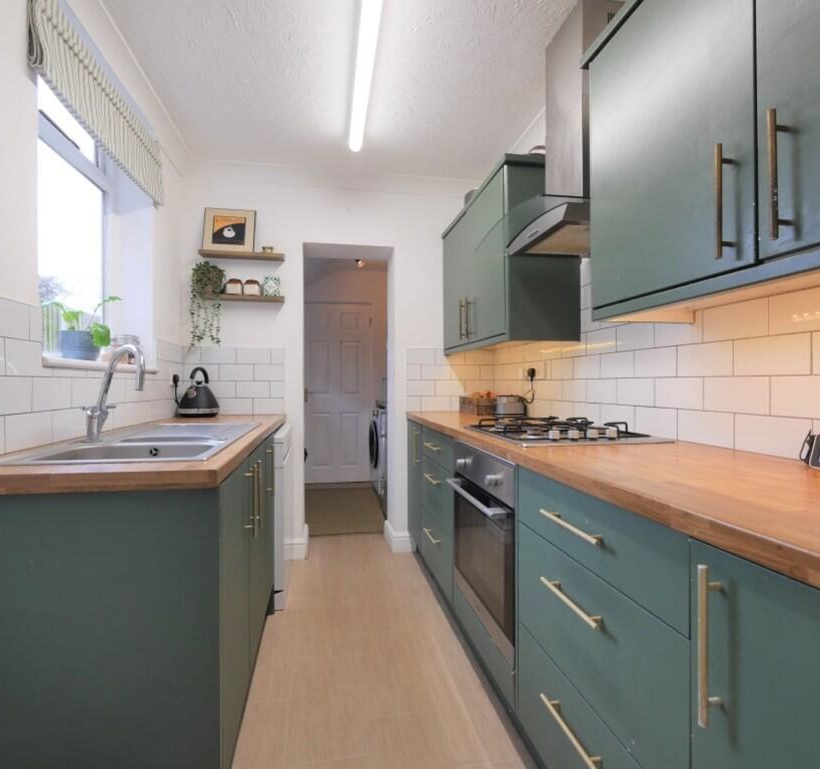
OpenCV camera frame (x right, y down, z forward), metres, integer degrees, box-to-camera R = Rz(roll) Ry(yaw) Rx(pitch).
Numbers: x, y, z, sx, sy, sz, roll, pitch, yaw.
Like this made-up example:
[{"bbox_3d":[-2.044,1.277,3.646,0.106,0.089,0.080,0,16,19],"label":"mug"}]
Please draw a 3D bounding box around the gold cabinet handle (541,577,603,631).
[{"bbox_3d":[0.358,0.475,0.913,0.038,0.013,0.214,0,0,-12],"label":"gold cabinet handle"}]

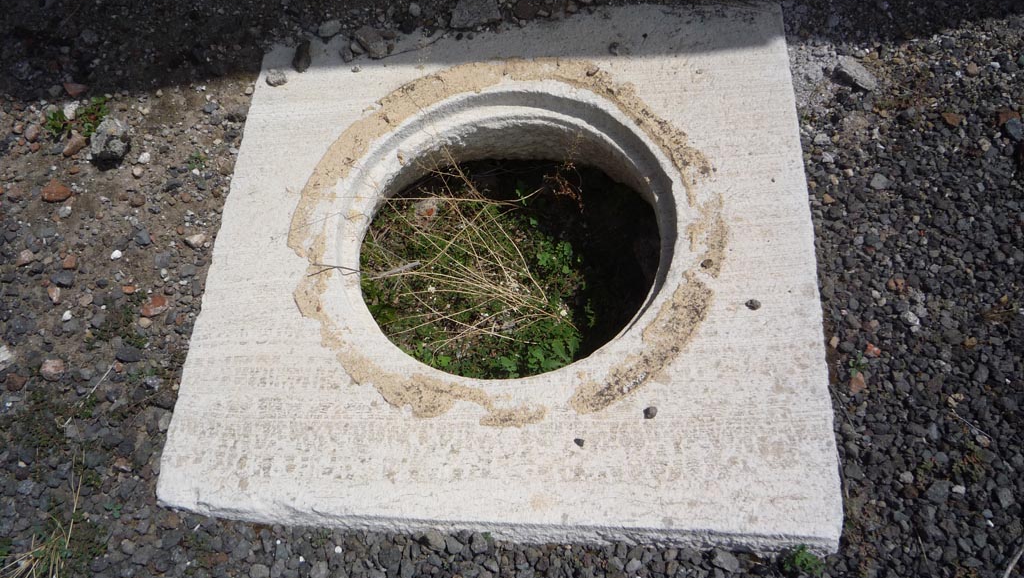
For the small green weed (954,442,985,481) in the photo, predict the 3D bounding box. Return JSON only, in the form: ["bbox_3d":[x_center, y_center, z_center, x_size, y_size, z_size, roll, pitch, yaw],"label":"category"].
[{"bbox_3d":[0.738,0.279,1.436,0.039,0.030,0.063,-12,60,0],"label":"small green weed"}]

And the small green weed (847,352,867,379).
[{"bbox_3d":[0.598,0.132,1.538,0.025,0.025,0.047,-12,60,0],"label":"small green weed"}]

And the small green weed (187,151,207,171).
[{"bbox_3d":[-0.670,-0.273,1.890,0.040,0.022,0.049,-12,60,0],"label":"small green weed"}]

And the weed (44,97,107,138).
[{"bbox_3d":[-0.961,-0.380,1.962,0.133,0.040,0.103,-12,60,0],"label":"weed"}]

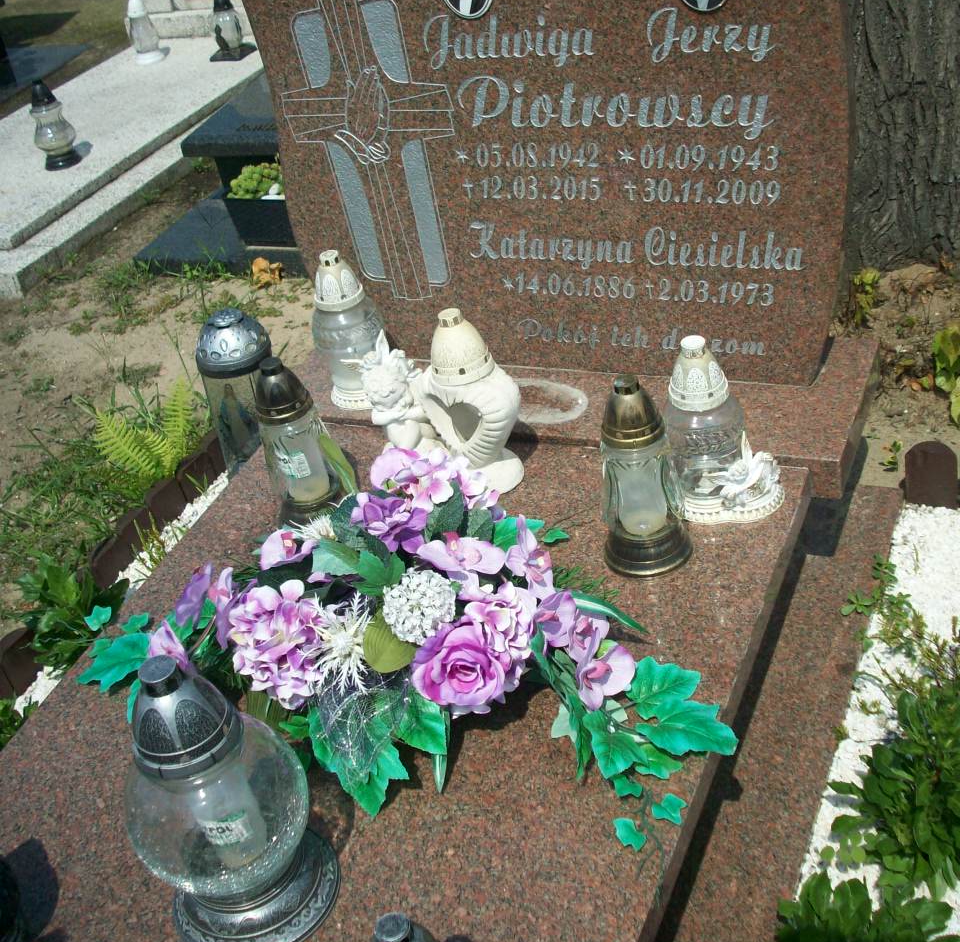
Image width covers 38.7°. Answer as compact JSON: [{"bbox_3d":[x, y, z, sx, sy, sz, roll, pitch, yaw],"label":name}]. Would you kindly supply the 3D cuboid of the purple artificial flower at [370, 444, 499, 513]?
[{"bbox_3d":[-0.057,0.011,1.718,0.145,0.075,0.095,6,38,23],"label":"purple artificial flower"}]

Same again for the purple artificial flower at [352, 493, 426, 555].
[{"bbox_3d":[-0.107,0.061,1.631,0.099,0.074,0.055,3,-7,21],"label":"purple artificial flower"}]

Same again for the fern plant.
[{"bbox_3d":[-0.665,-0.069,2.719,0.200,0.170,0.180,6,38,24],"label":"fern plant"}]

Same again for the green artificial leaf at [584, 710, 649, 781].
[{"bbox_3d":[0.146,0.295,1.475,0.070,0.040,0.080,6,38,23],"label":"green artificial leaf"}]

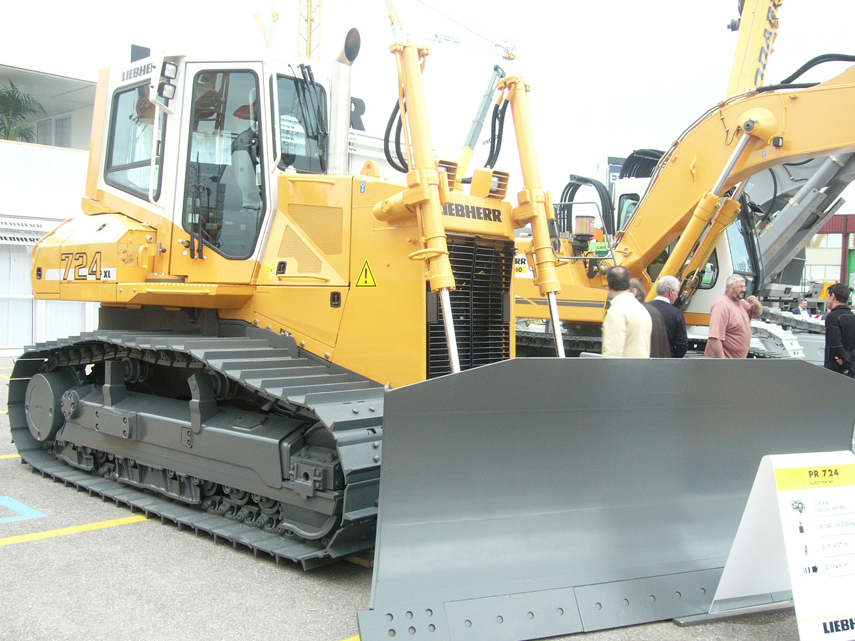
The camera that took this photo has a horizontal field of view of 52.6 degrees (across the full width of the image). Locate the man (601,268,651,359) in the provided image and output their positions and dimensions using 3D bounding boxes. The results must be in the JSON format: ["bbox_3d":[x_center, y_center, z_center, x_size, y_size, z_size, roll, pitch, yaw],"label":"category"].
[{"bbox_3d":[1.650,0.422,7.150,0.480,1.730,0.310,0,2,-34],"label":"man"}]

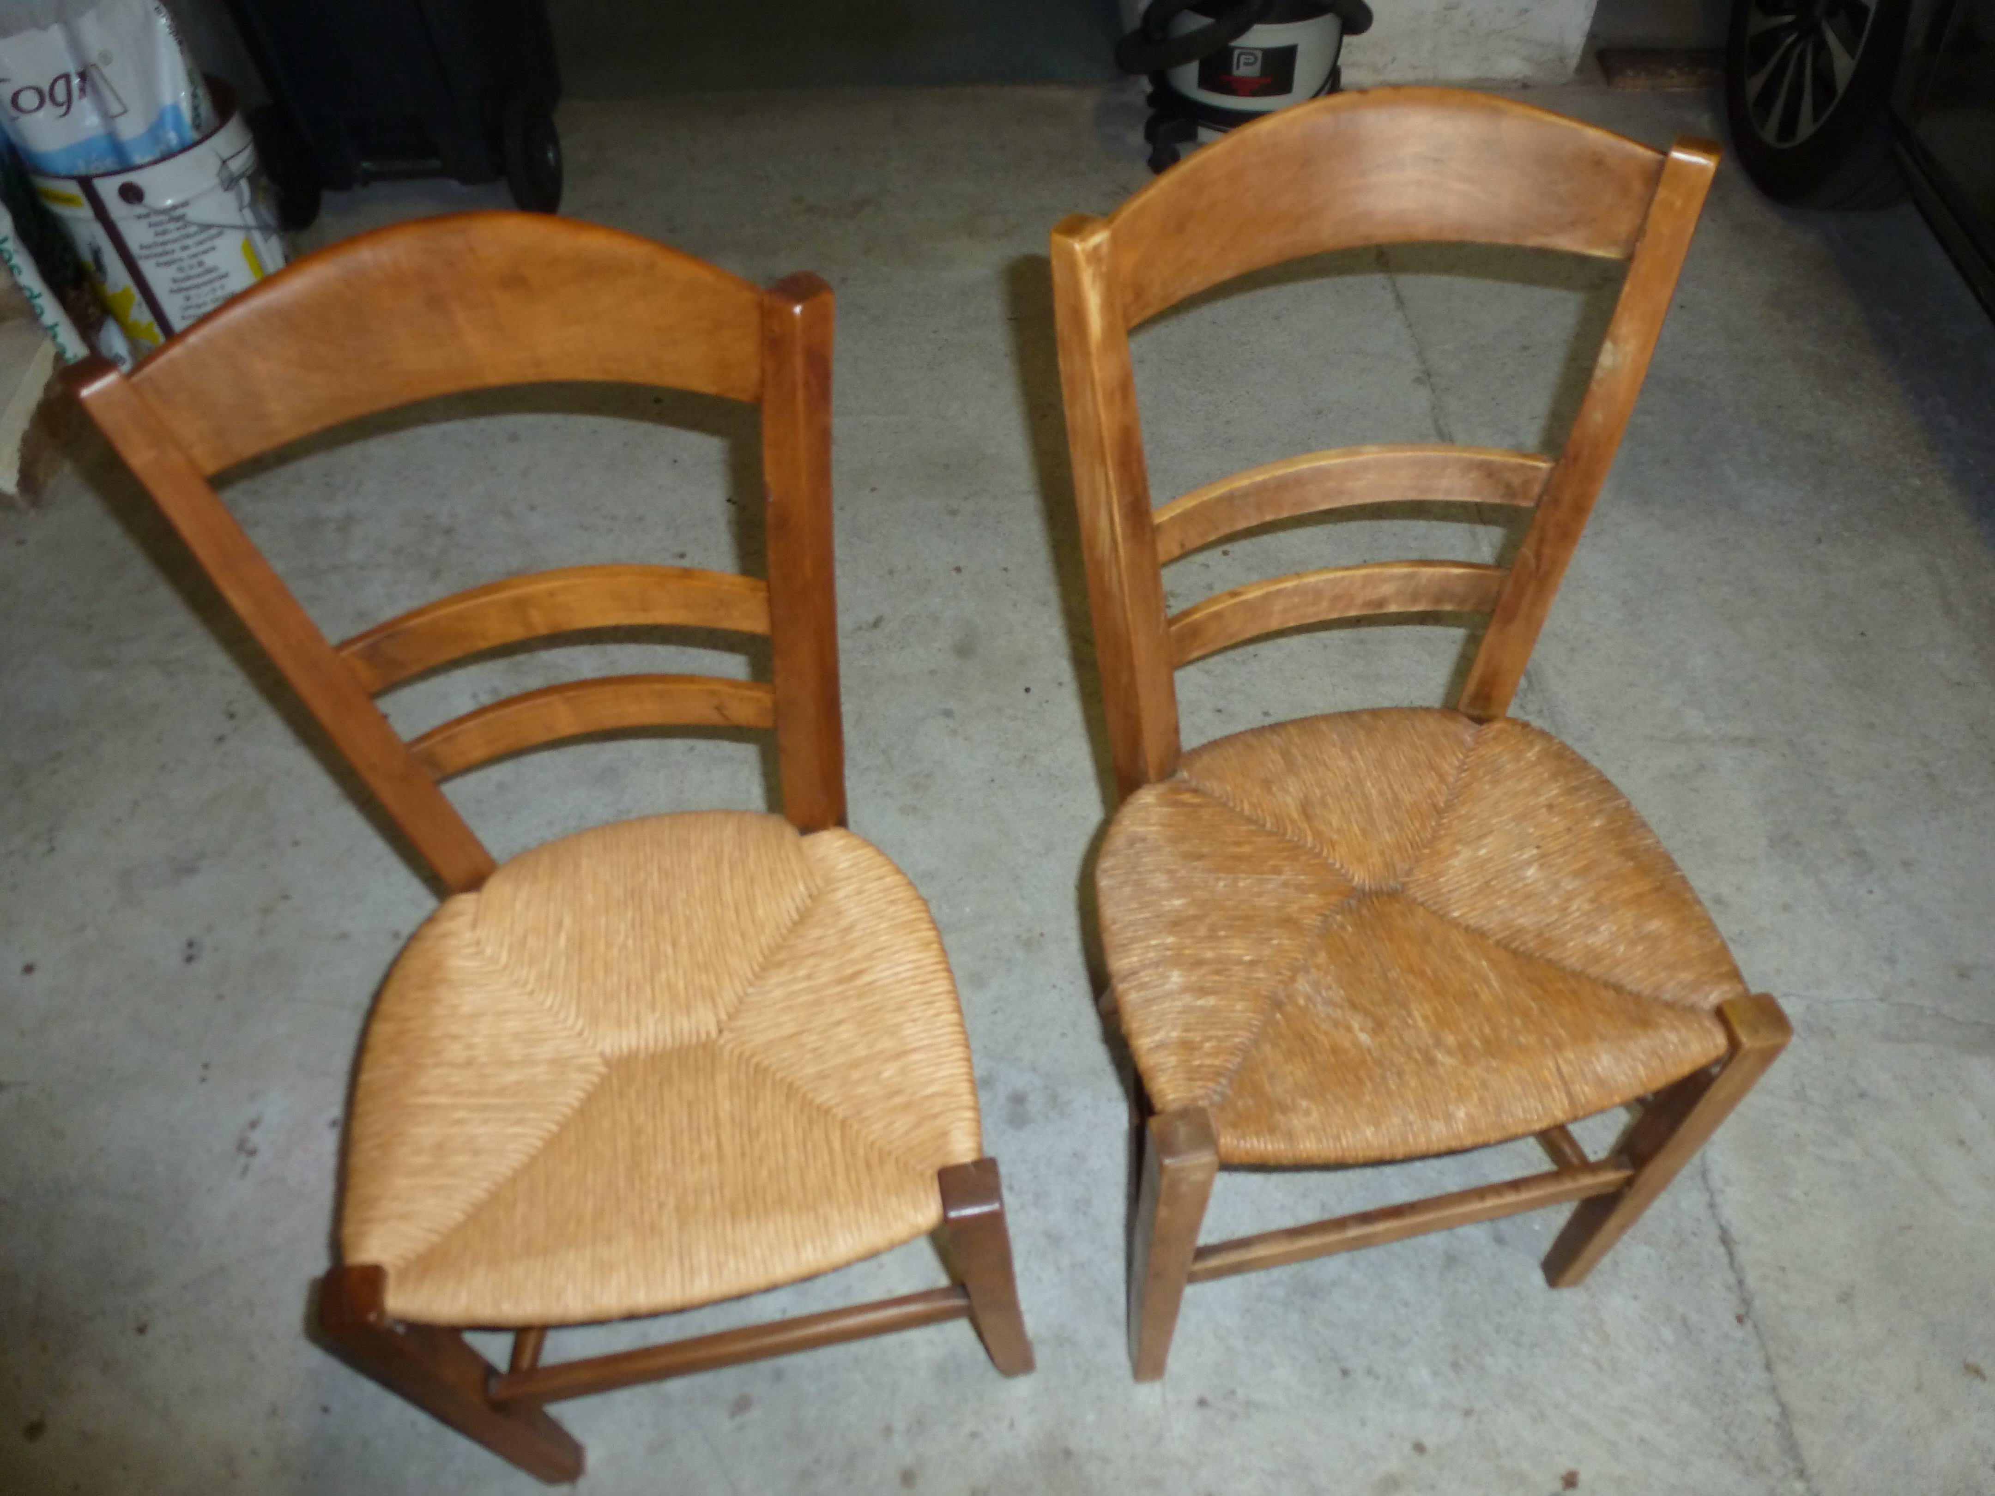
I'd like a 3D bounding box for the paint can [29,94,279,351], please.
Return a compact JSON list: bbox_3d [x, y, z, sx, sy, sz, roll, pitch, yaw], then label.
[{"bbox_3d":[-1.227,-0.783,2.090,0.310,0.333,0.310,-29,55,-18],"label":"paint can"}]

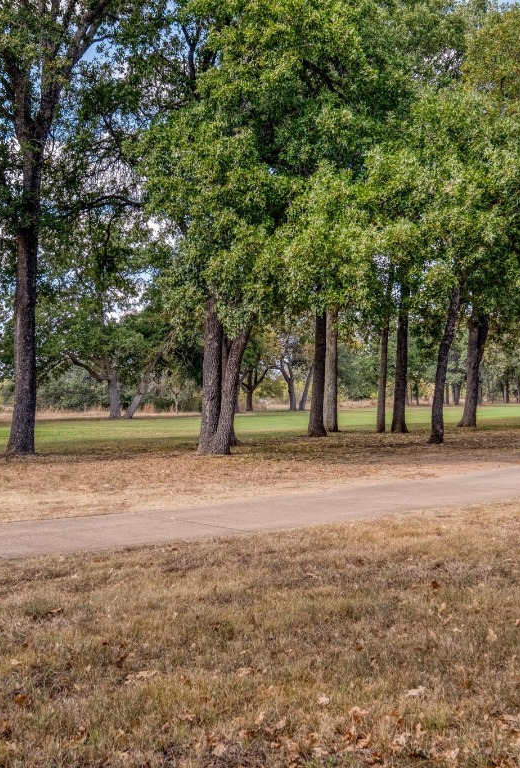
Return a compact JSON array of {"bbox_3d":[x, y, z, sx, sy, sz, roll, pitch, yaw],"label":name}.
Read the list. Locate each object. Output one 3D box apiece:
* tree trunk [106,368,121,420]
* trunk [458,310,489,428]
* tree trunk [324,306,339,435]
[{"bbox_3d":[-6.776,0.458,50.320,0.601,2.350,0.600,0,0,0],"label":"tree trunk"},{"bbox_3d":[7.859,-0.534,40.044,1.104,4.343,0.600,0,0,0],"label":"trunk"},{"bbox_3d":[2.434,-0.471,37.030,0.460,4.197,0.470,0,0,0],"label":"tree trunk"}]

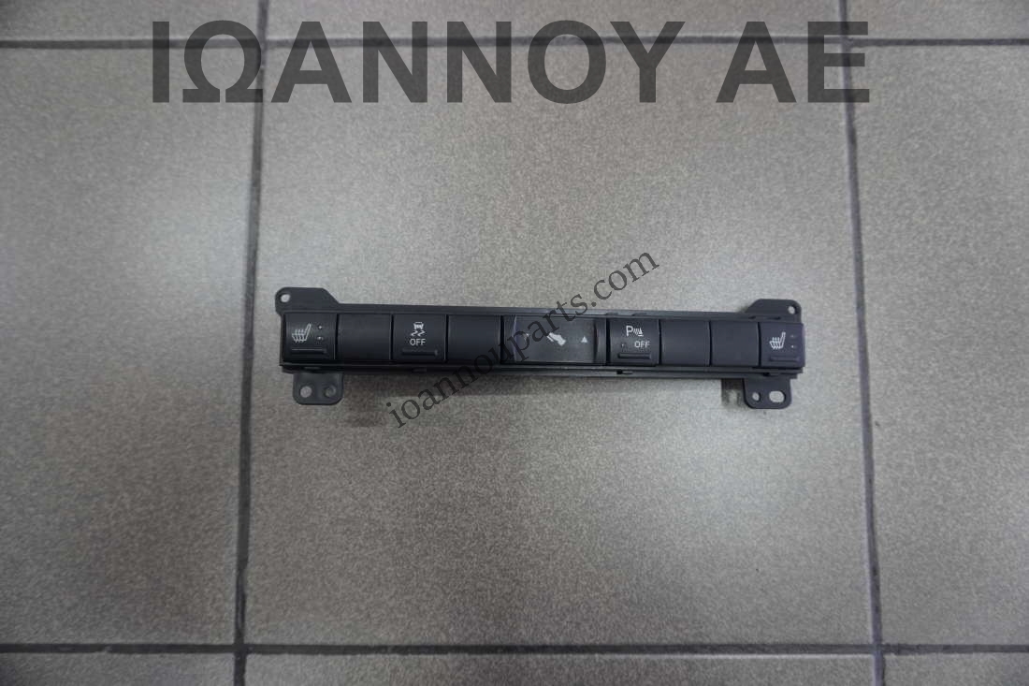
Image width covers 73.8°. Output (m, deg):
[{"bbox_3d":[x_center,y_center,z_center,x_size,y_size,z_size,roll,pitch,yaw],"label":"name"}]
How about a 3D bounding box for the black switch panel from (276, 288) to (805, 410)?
[{"bbox_3d":[0.017,0.005,0.351,0.260,0.050,0.057,1,85,-6],"label":"black switch panel"}]

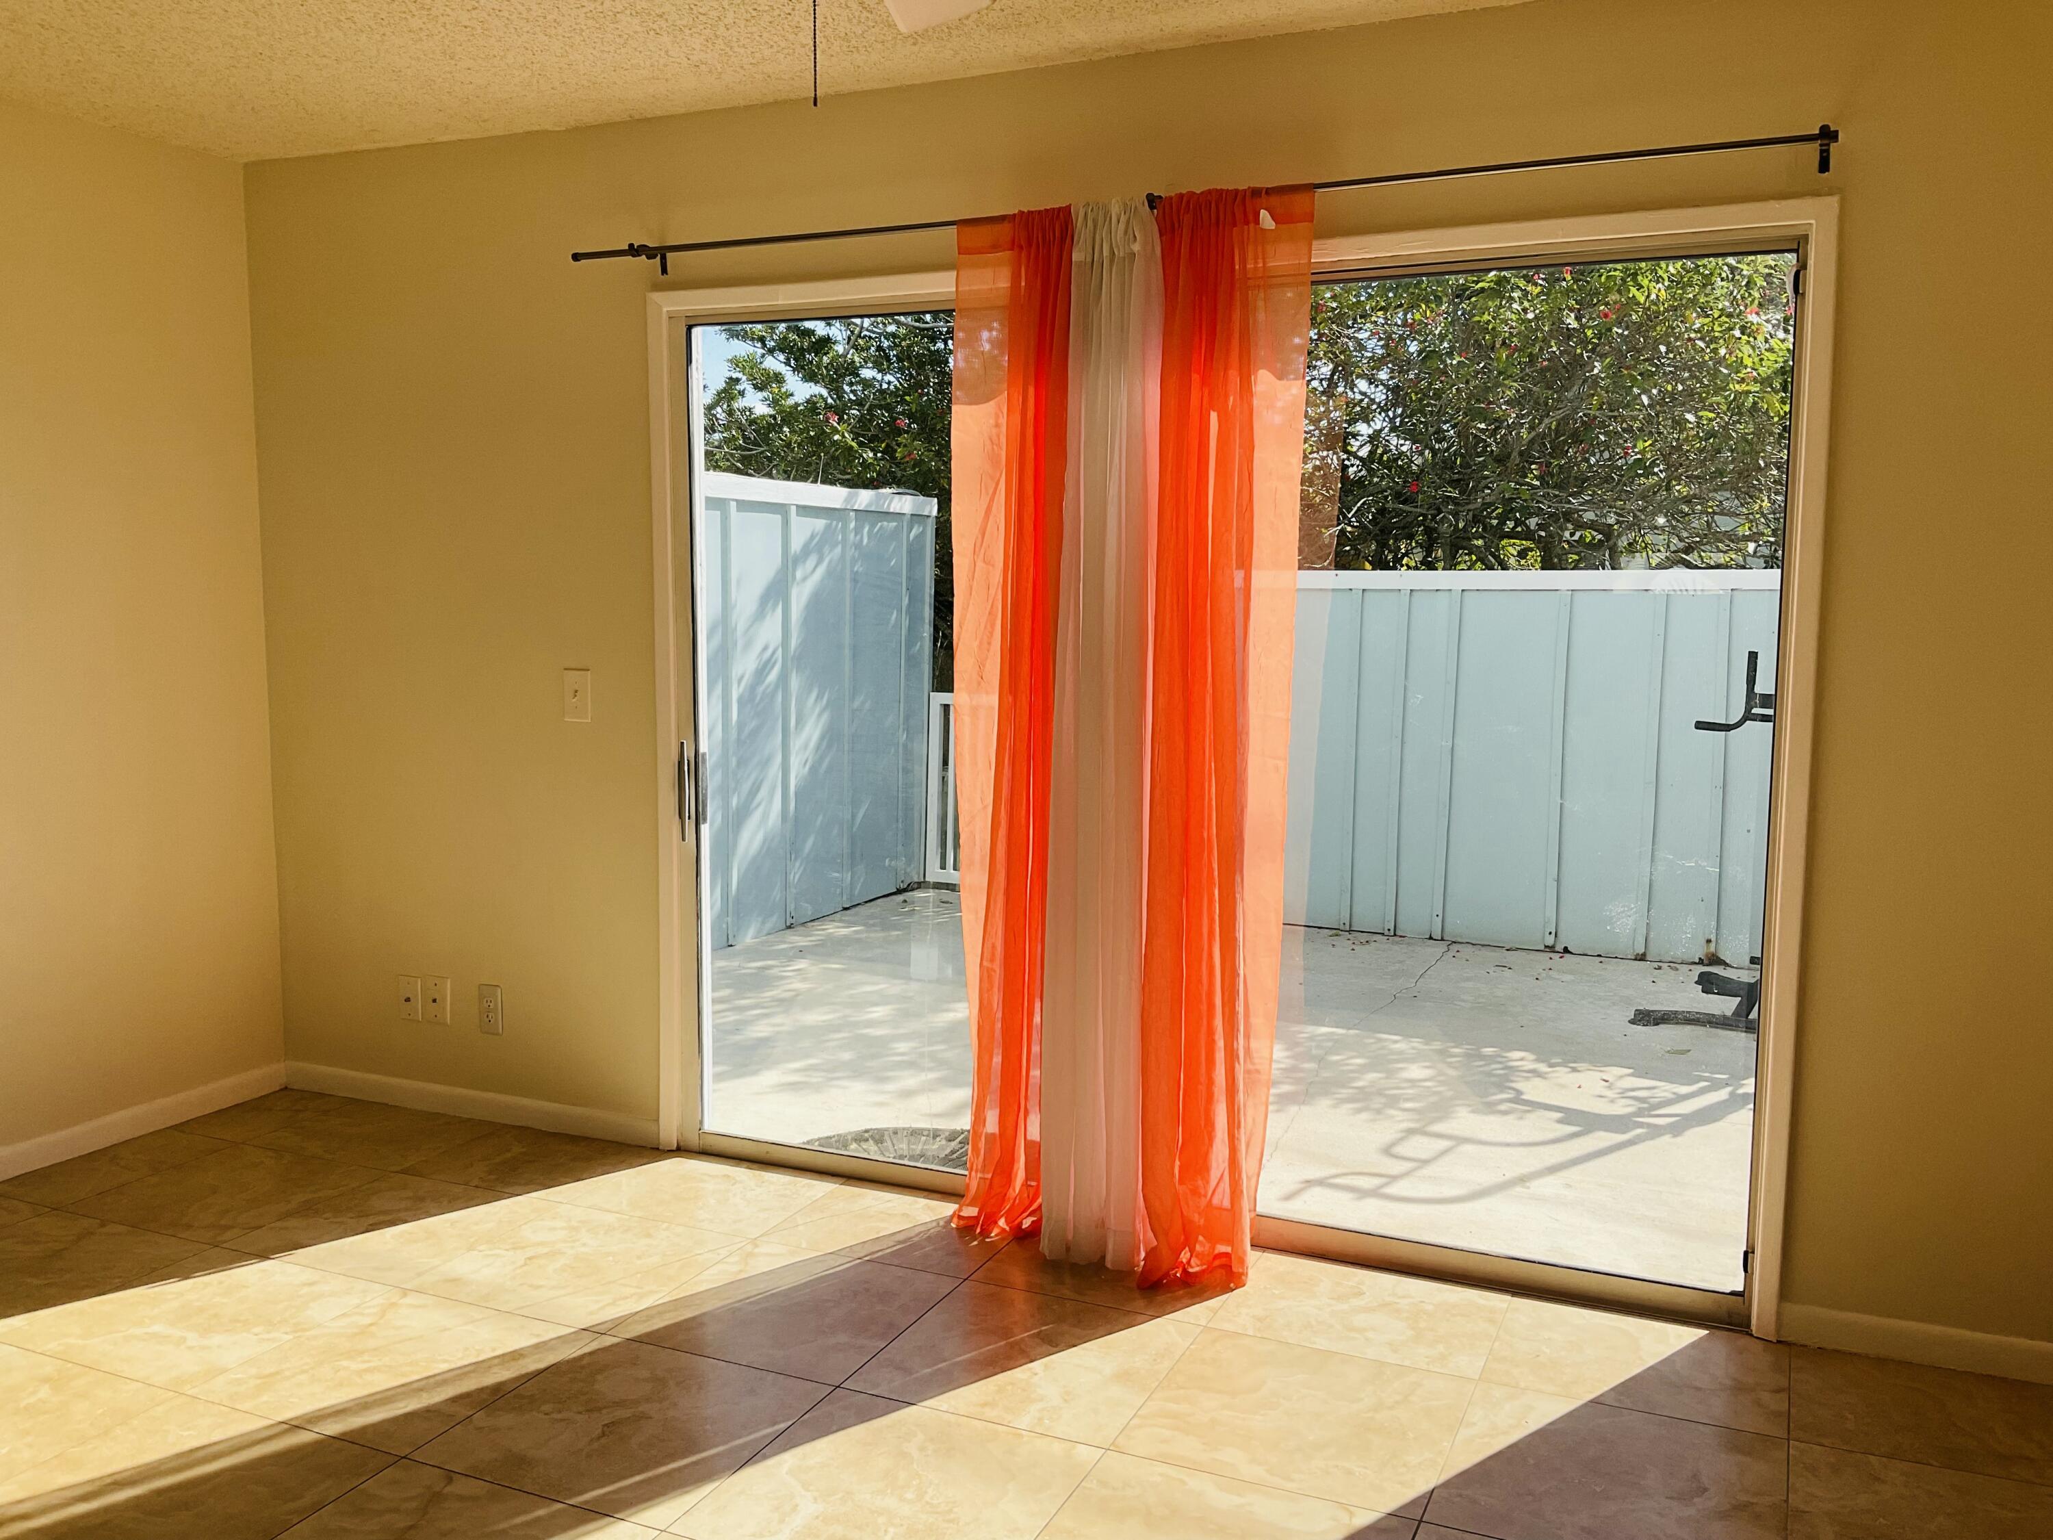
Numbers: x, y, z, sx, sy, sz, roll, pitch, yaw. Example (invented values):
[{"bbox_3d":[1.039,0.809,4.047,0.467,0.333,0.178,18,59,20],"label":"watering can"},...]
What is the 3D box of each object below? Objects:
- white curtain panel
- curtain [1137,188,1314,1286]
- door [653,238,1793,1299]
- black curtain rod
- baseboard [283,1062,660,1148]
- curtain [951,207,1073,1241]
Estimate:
[{"bbox_3d":[0.167,-0.064,3.509,0.235,2.167,0.160,3,7,24],"label":"white curtain panel"},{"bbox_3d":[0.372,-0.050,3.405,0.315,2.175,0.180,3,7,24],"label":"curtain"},{"bbox_3d":[0.293,-0.012,3.691,2.440,2.027,0.095,3,7,24],"label":"door"},{"bbox_3d":[0.171,-1.127,3.489,2.670,0.068,0.110,3,7,24],"label":"black curtain rod"},{"bbox_3d":[-1.485,0.879,4.511,1.255,0.071,0.018,3,7,24],"label":"baseboard"},{"bbox_3d":[-0.046,-0.077,3.644,0.275,2.172,0.100,3,7,24],"label":"curtain"}]

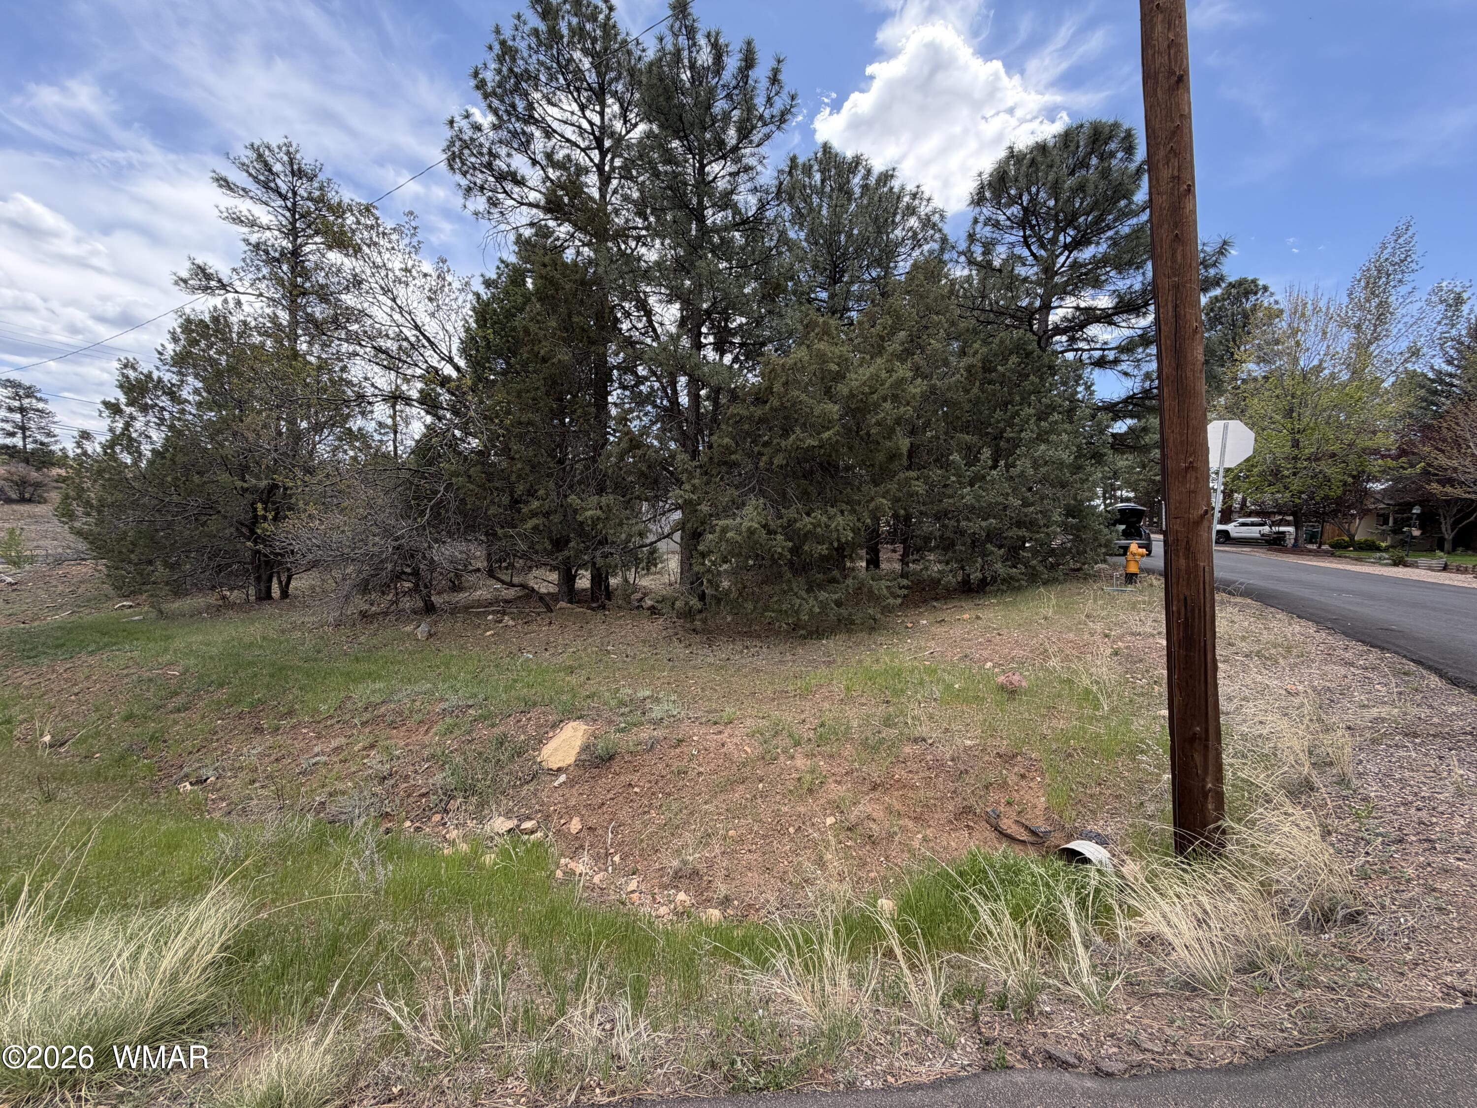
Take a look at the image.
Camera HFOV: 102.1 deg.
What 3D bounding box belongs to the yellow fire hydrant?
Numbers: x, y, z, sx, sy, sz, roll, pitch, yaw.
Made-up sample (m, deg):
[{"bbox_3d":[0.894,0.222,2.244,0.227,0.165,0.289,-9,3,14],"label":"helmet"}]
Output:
[{"bbox_3d":[7.887,0.192,11.859,0.400,0.860,0.380,1,3,29],"label":"yellow fire hydrant"}]

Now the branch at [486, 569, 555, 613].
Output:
[{"bbox_3d":[-3.870,0.655,10.600,1.150,0.720,0.450,-1,2,-14],"label":"branch"}]

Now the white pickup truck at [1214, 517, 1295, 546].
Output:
[{"bbox_3d":[40.250,-1.810,47.200,5.650,1.900,2.000,1,2,23],"label":"white pickup truck"}]

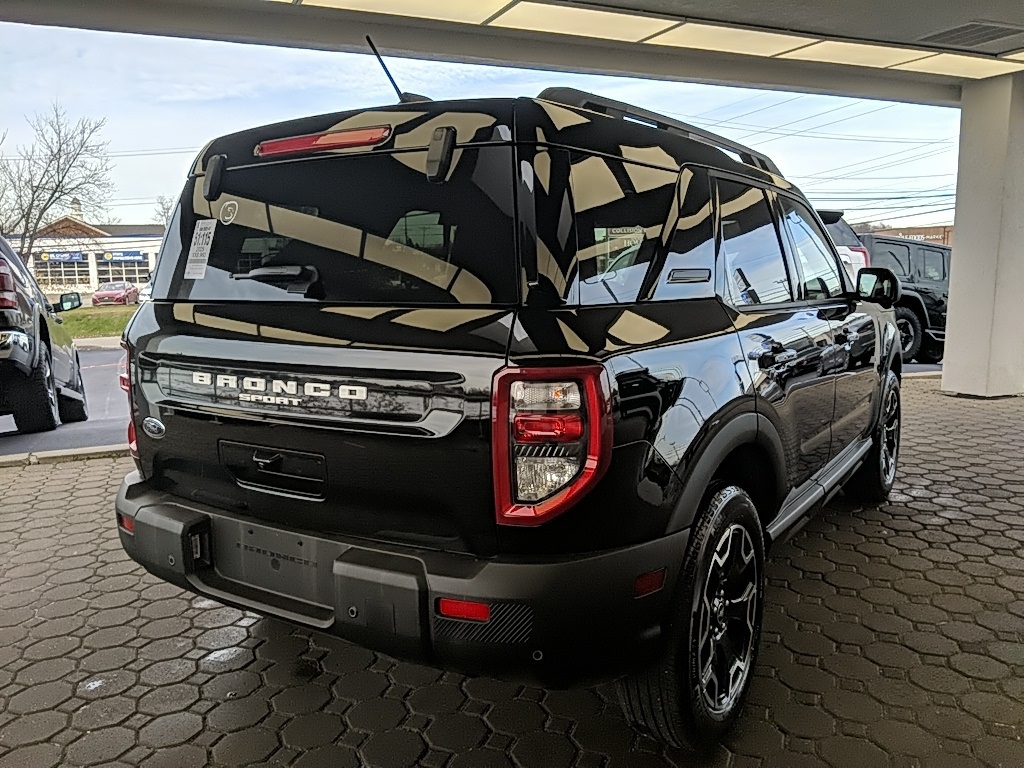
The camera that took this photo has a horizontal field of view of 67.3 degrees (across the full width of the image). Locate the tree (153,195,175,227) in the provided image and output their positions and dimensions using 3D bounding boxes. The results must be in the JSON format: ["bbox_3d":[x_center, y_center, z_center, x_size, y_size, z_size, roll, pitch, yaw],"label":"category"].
[{"bbox_3d":[-30.128,-11.575,67.802,3.800,10.037,3.800,-4,8,-23],"label":"tree"}]

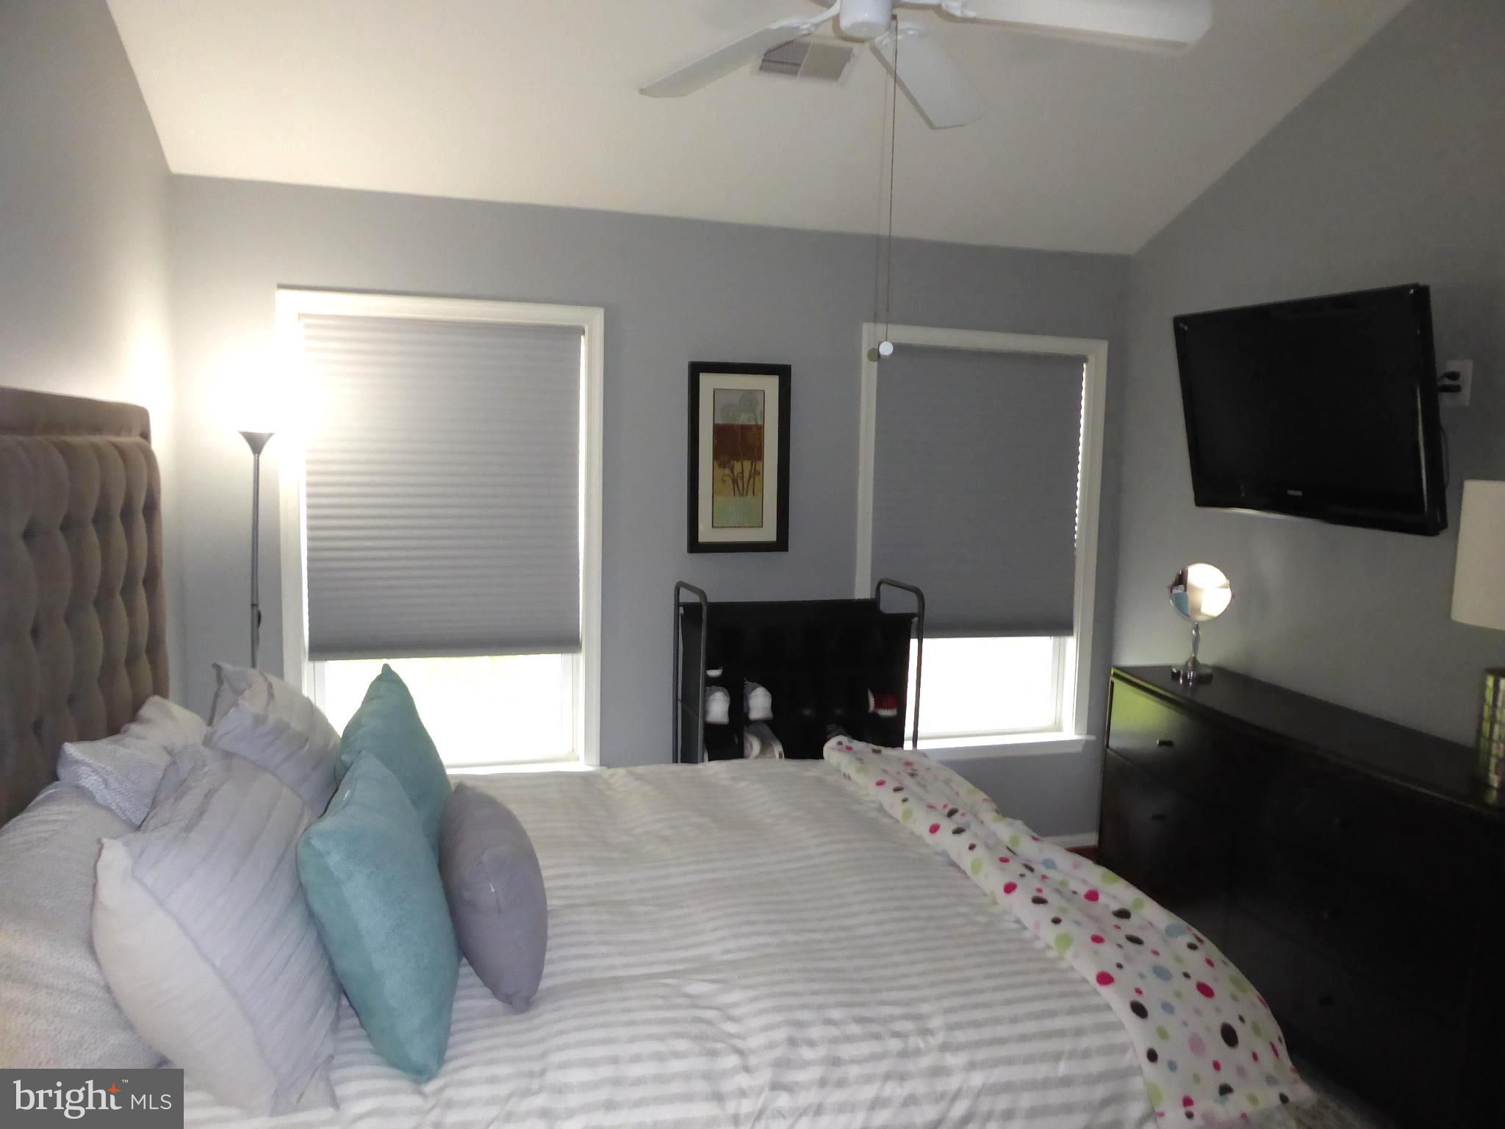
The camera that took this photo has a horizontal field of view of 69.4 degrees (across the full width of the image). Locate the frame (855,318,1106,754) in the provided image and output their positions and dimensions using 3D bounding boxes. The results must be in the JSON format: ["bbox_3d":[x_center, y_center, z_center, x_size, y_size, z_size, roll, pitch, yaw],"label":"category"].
[{"bbox_3d":[0.903,-0.067,4.285,1.060,1.670,0.090,0,6,-16],"label":"frame"}]

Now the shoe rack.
[{"bbox_3d":[0.147,0.647,3.872,0.785,1.161,0.370,-1,6,-19],"label":"shoe rack"}]

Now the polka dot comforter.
[{"bbox_3d":[0.580,0.767,2.633,0.450,0.290,1.700,0,6,-16],"label":"polka dot comforter"}]

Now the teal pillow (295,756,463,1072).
[{"bbox_3d":[-0.603,0.557,1.791,0.180,0.430,0.430,-22,8,-8],"label":"teal pillow"}]

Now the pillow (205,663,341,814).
[{"bbox_3d":[-1.059,0.469,2.410,0.220,0.470,0.560,-35,18,-13],"label":"pillow"}]

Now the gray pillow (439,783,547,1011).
[{"bbox_3d":[-0.482,0.596,2.008,0.170,0.300,0.420,-14,9,-18],"label":"gray pillow"}]

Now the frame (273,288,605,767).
[{"bbox_3d":[-1.046,-0.056,3.739,1.060,1.670,0.090,0,6,-16],"label":"frame"}]

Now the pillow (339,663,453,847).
[{"bbox_3d":[-0.721,0.488,2.218,0.170,0.425,0.430,-18,15,-3],"label":"pillow"}]

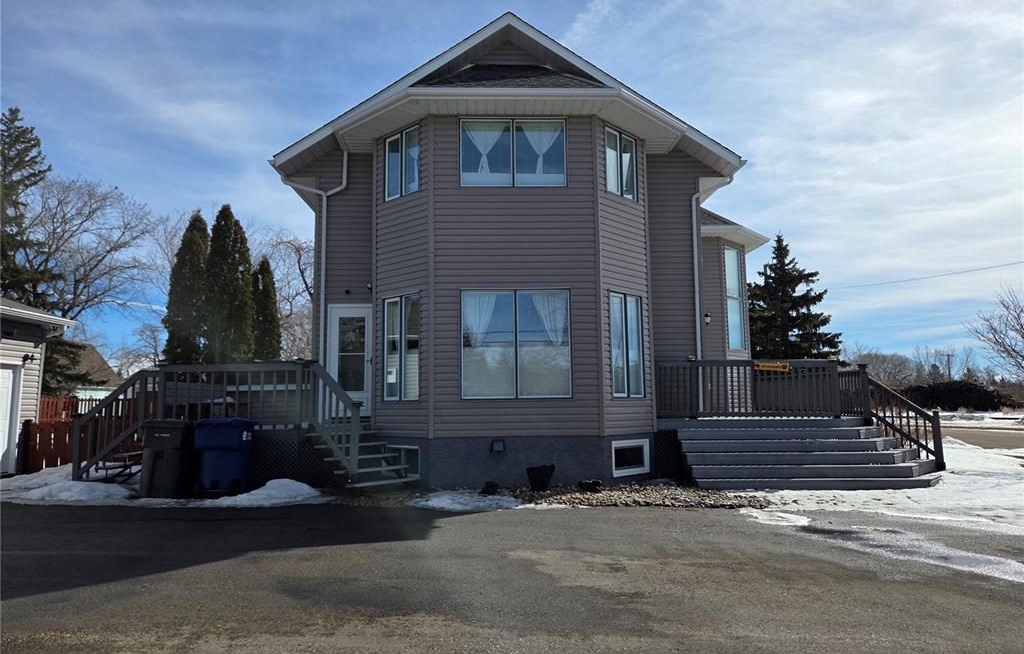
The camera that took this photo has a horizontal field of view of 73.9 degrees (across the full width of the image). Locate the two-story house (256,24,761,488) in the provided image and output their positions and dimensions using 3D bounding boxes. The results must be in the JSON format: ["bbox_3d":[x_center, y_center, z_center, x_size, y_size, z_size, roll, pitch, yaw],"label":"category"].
[{"bbox_3d":[1.287,-1.097,17.239,11.400,8.750,13.200,0,-7,-2],"label":"two-story house"}]

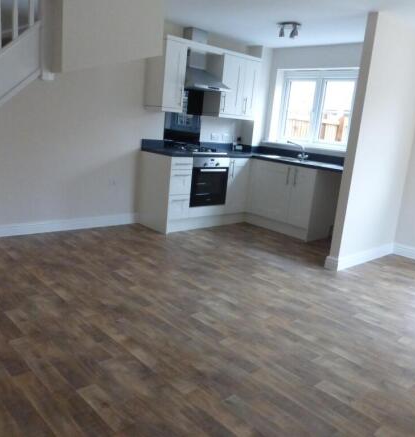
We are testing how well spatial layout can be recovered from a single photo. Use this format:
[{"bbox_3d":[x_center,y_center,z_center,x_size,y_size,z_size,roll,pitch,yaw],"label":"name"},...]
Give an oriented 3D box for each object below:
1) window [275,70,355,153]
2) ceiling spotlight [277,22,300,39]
[{"bbox_3d":[1.483,-1.470,5.622,0.080,1.000,1.250,-6,17,-43],"label":"window"},{"bbox_3d":[0.843,-1.950,4.362,0.250,0.140,0.240,7,12,8],"label":"ceiling spotlight"}]

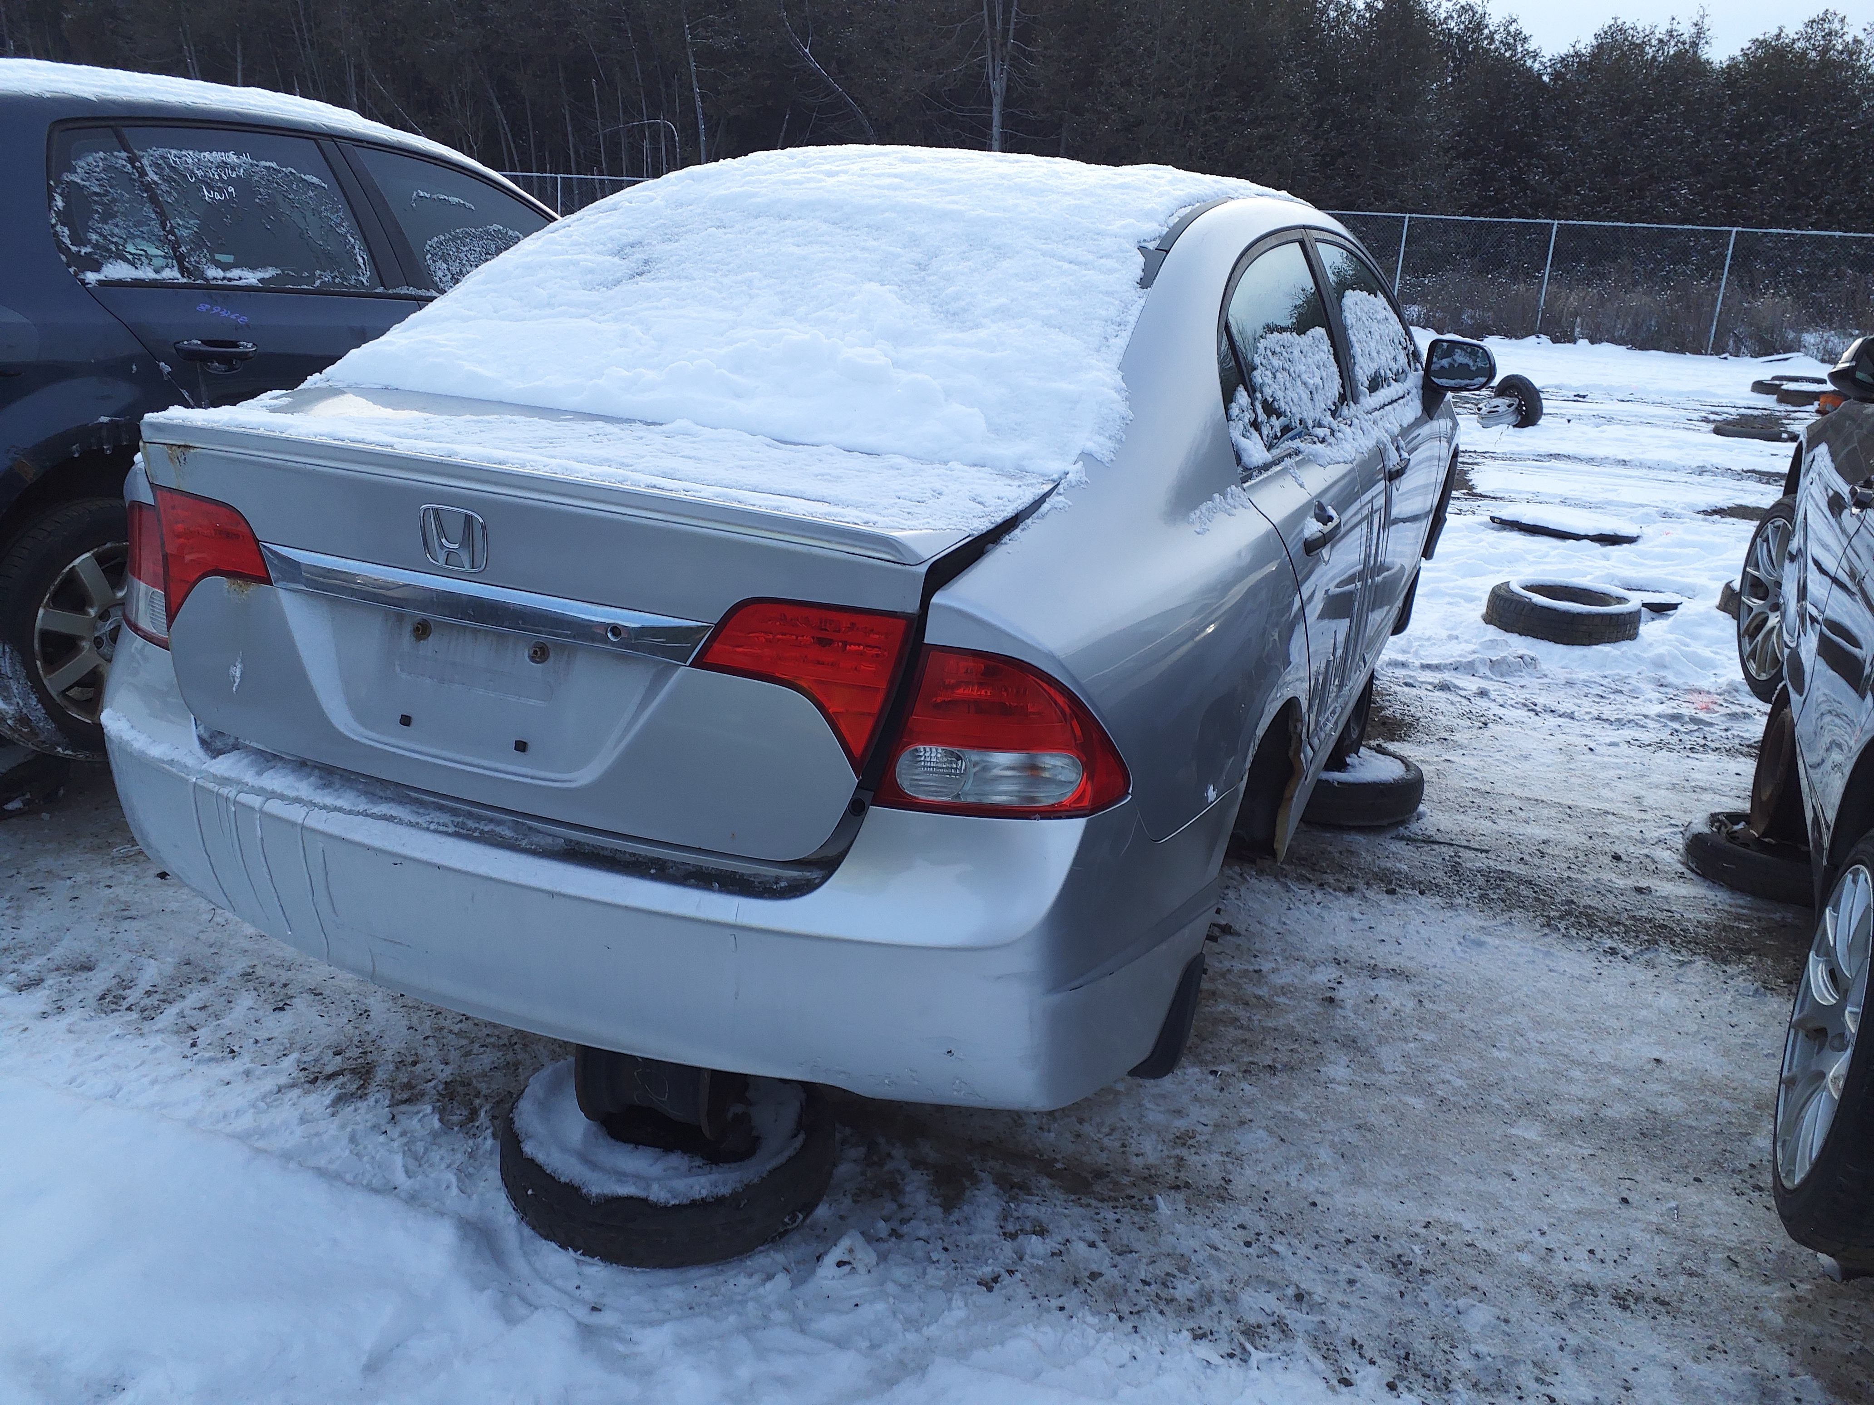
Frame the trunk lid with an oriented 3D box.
[{"bbox_3d":[-0.499,-0.119,1.890,1.161,0.470,0.485,11,22,21],"label":"trunk lid"}]

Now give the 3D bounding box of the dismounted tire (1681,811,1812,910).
[{"bbox_3d":[2.431,0.389,3.962,0.585,0.150,0.585,1,20,0],"label":"dismounted tire"}]

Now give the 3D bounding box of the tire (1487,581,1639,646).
[{"bbox_3d":[2.725,-0.392,6.133,0.615,0.165,0.615,1,20,0],"label":"tire"}]

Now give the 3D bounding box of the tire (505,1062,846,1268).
[{"bbox_3d":[-0.493,0.796,2.651,0.610,0.170,0.610,1,20,0],"label":"tire"}]

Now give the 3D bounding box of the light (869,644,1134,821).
[{"bbox_3d":[0.091,0.027,1.569,0.273,0.242,0.237,11,22,21],"label":"light"}]

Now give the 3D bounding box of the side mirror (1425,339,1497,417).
[{"bbox_3d":[1.435,-0.896,3.870,0.220,0.200,0.130,11,22,21],"label":"side mirror"}]

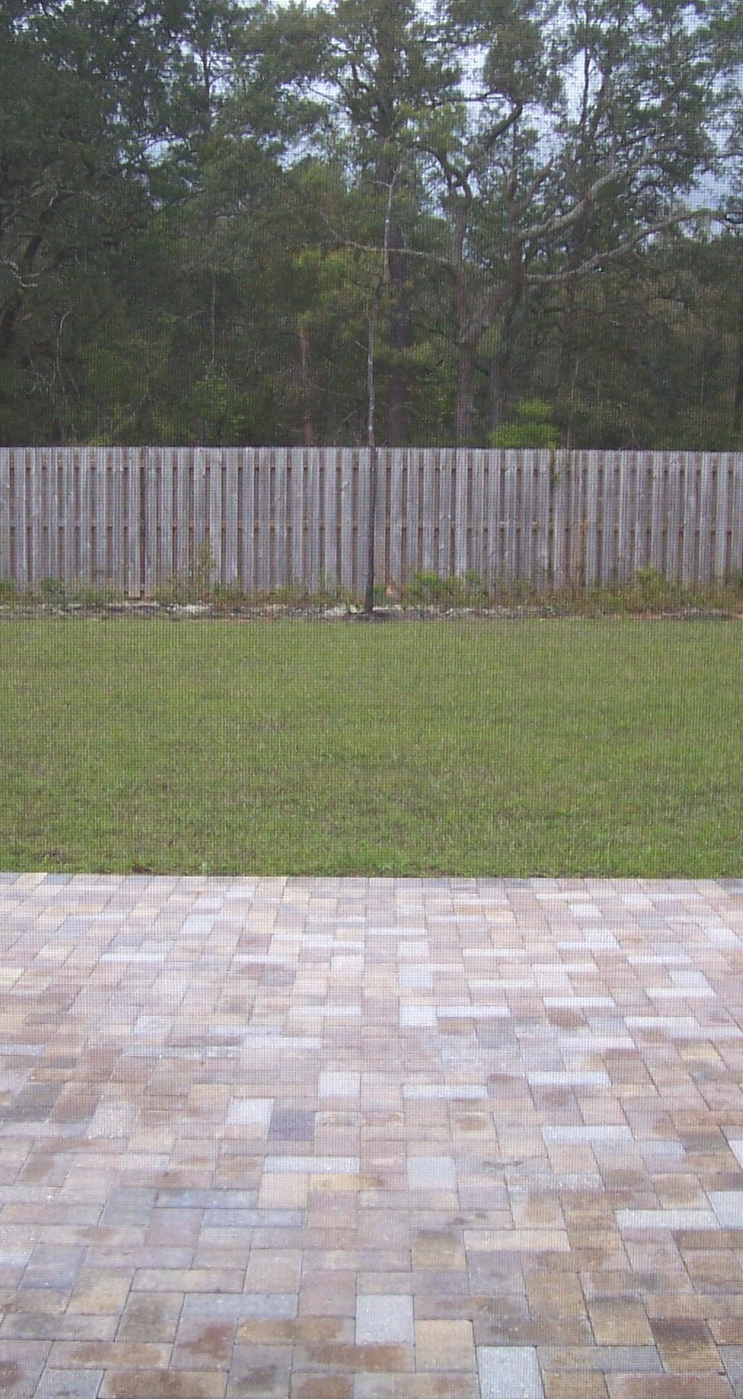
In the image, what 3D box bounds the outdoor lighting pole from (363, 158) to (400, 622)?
[{"bbox_3d":[0.104,-3.296,19.931,0.370,4.810,0.310,0,6,0],"label":"outdoor lighting pole"}]

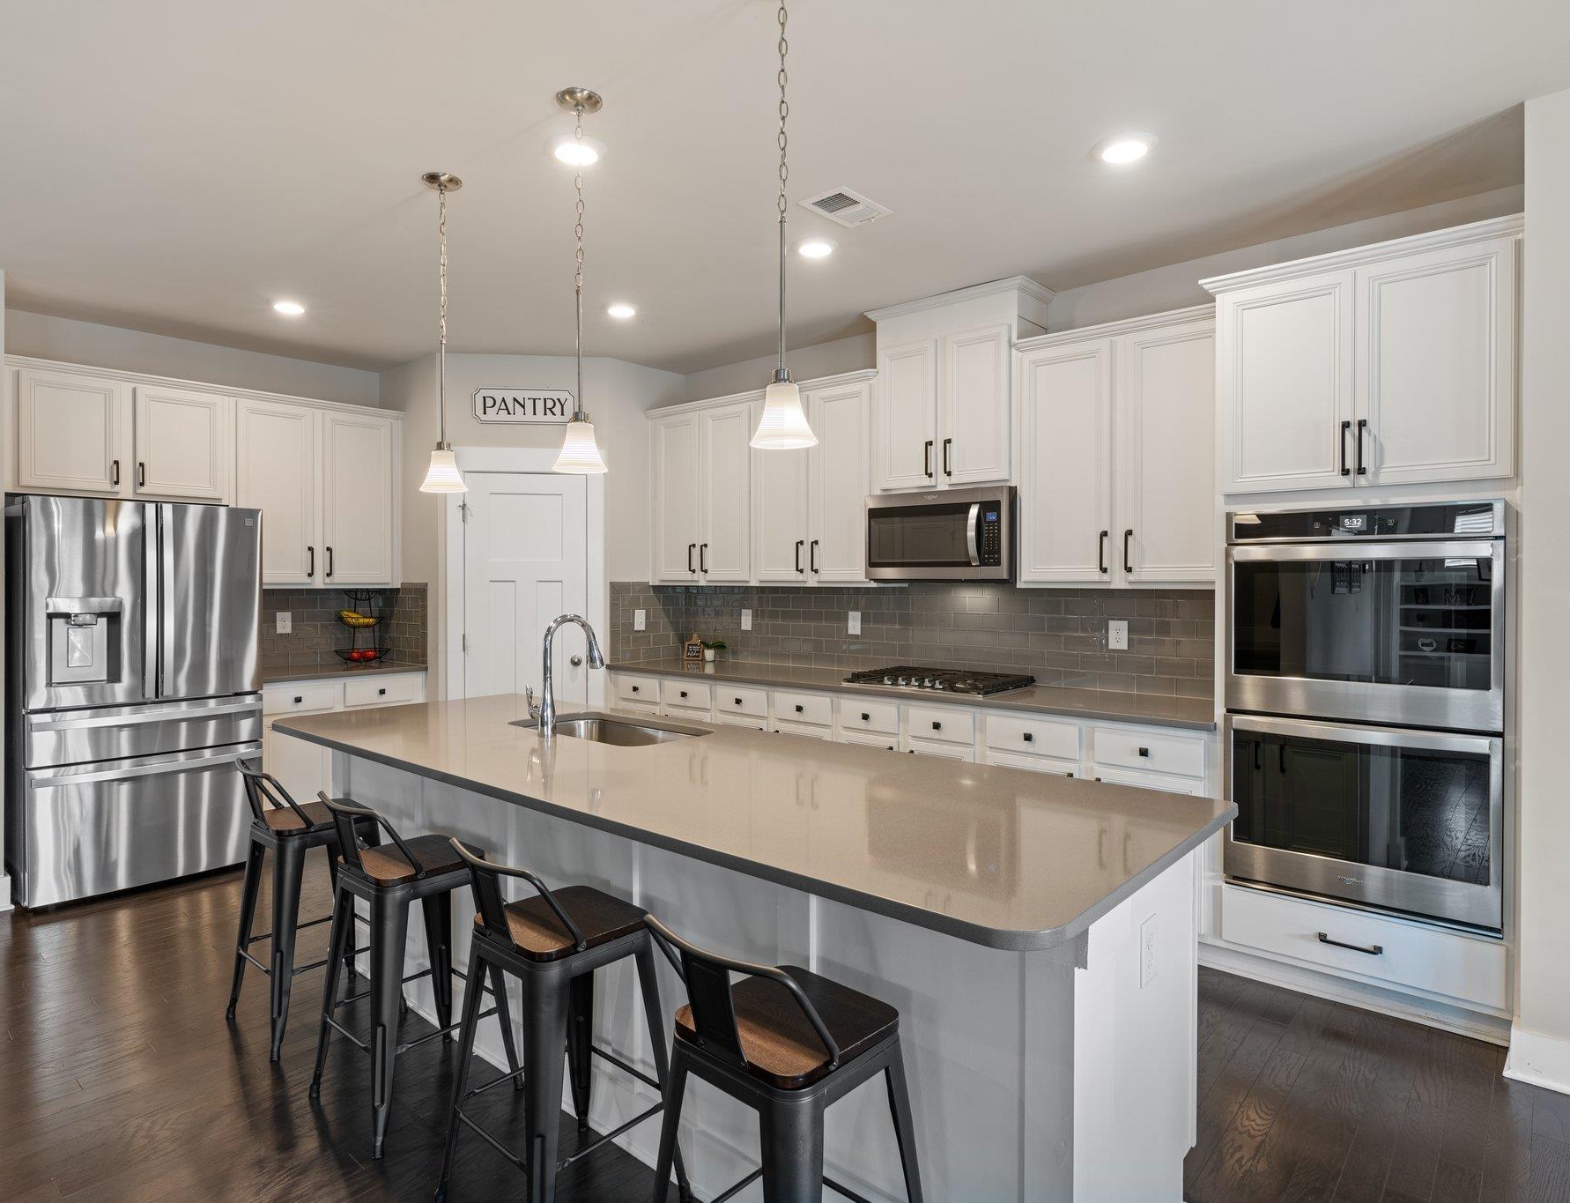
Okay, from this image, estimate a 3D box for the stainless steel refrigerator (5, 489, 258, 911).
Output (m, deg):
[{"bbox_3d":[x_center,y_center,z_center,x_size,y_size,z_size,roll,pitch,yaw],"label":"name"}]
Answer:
[{"bbox_3d":[-3.218,0.430,4.448,0.830,1.774,0.907,1,2,42],"label":"stainless steel refrigerator"}]

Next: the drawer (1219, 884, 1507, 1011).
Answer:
[{"bbox_3d":[1.962,1.095,3.055,0.776,0.191,0.420,1,2,42],"label":"drawer"}]

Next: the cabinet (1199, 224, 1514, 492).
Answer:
[{"bbox_3d":[1.993,-0.741,3.107,0.870,0.745,0.664,1,2,42],"label":"cabinet"}]

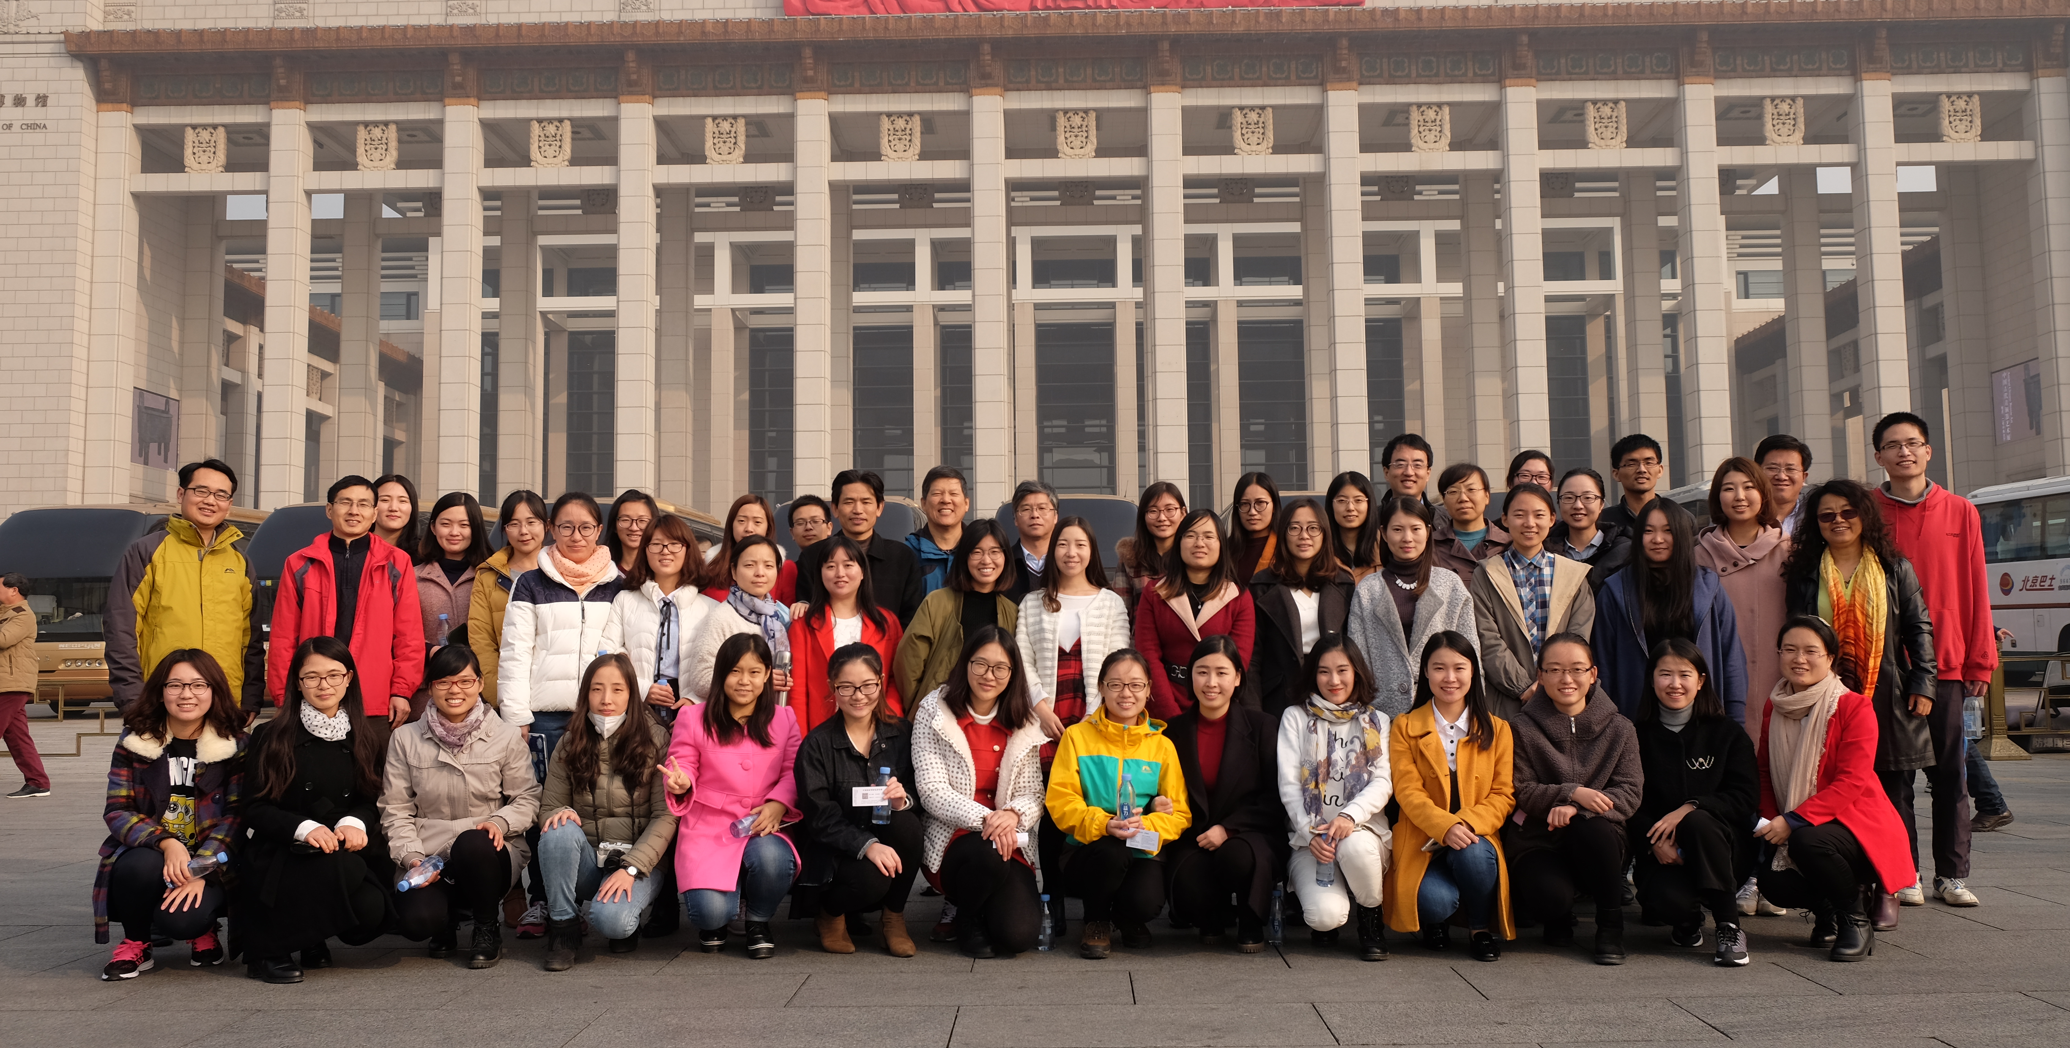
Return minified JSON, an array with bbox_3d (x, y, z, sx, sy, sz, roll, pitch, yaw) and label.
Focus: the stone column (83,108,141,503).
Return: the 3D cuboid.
[{"bbox_3d":[-48.192,-7.567,86.509,1.600,28.713,1.600,-1,-5,1],"label":"stone column"}]

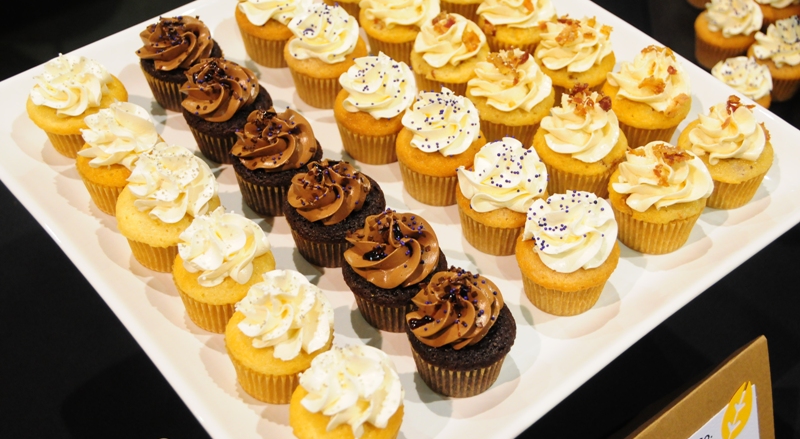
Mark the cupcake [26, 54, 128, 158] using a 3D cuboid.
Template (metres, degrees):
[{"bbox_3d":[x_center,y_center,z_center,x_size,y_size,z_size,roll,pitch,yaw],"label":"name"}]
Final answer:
[{"bbox_3d":[-0.173,-0.064,0.547,0.051,0.054,0.051,1,46,-1],"label":"cupcake"}]

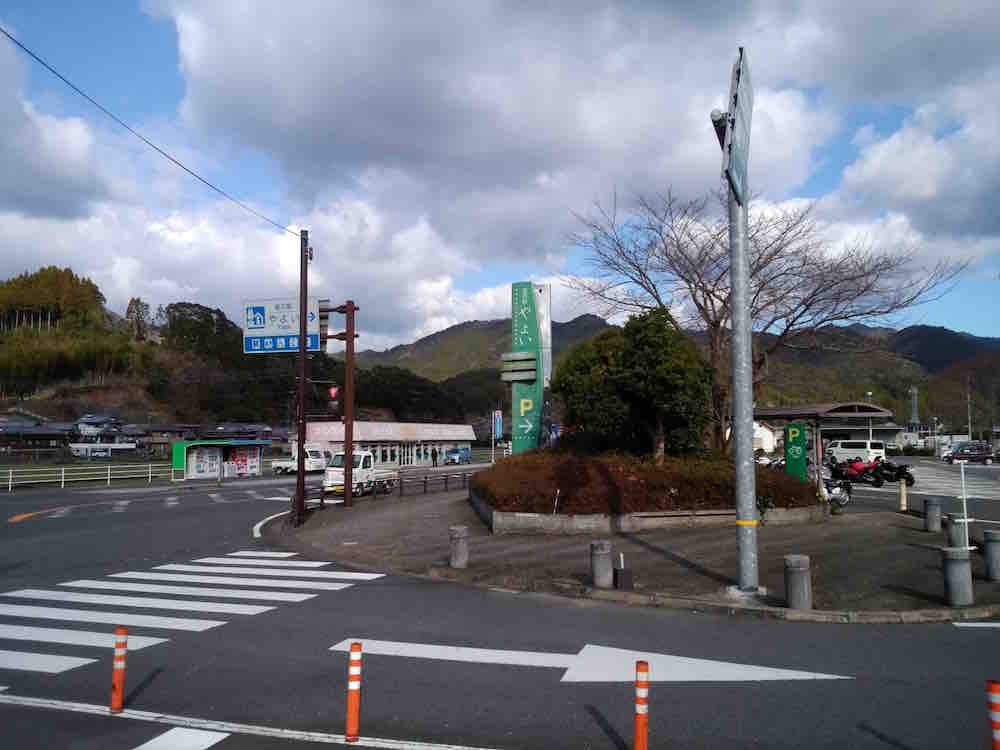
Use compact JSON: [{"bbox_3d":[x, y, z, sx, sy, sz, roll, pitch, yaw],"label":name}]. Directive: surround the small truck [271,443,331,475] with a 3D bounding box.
[{"bbox_3d":[-13.637,5.866,53.185,3.400,1.830,1.500,-2,-5,24],"label":"small truck"}]

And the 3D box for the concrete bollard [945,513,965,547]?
[{"bbox_3d":[8.555,2.907,14.654,0.320,0.670,0.320,0,-5,0],"label":"concrete bollard"}]

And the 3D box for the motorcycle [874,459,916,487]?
[{"bbox_3d":[17.623,4.388,34.948,0.800,1.160,2.100,3,-6,-35],"label":"motorcycle"}]

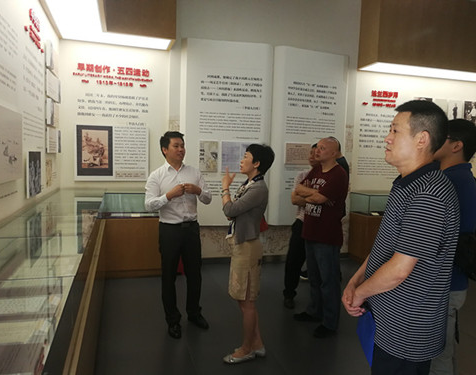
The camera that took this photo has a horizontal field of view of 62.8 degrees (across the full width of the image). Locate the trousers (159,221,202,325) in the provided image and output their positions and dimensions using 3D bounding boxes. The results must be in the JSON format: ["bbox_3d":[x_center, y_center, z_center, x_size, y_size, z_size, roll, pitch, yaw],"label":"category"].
[{"bbox_3d":[-0.510,0.760,3.480,0.370,0.910,0.280,-1,5,-30],"label":"trousers"}]

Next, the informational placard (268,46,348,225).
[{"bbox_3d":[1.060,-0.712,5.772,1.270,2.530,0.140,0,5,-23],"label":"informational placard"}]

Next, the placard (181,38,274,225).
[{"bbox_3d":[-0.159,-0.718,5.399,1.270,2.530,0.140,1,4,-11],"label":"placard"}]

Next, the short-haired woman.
[{"bbox_3d":[0.070,0.490,2.990,0.410,1.635,0.440,1,4,-9],"label":"short-haired woman"}]

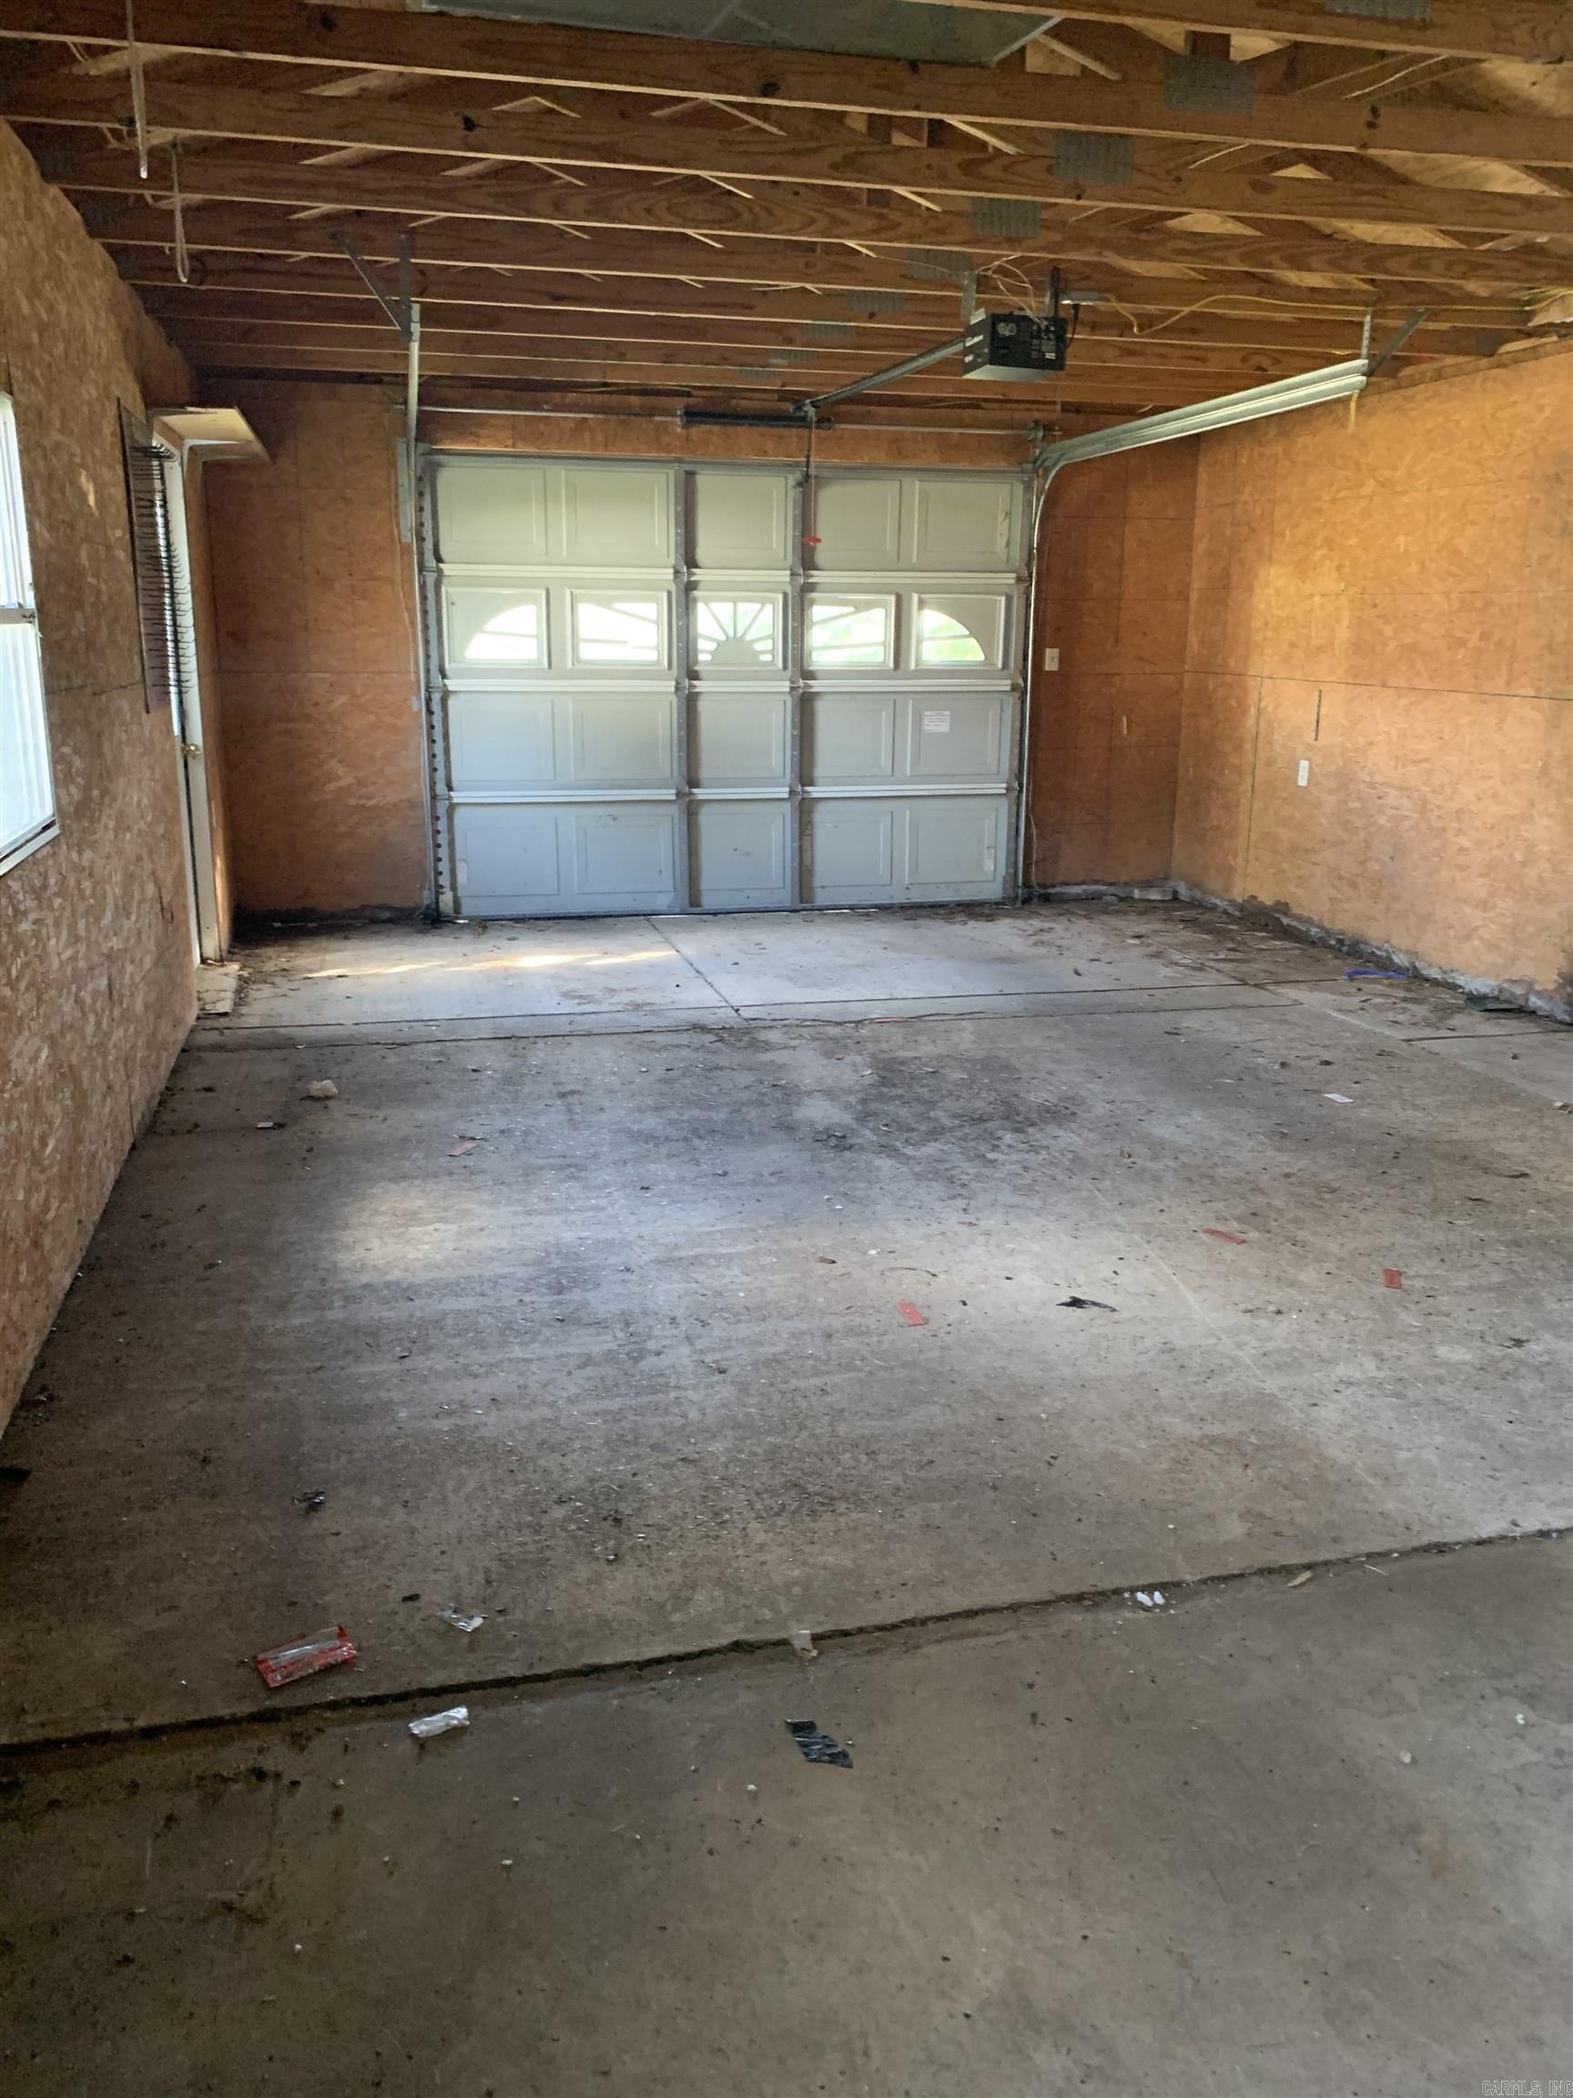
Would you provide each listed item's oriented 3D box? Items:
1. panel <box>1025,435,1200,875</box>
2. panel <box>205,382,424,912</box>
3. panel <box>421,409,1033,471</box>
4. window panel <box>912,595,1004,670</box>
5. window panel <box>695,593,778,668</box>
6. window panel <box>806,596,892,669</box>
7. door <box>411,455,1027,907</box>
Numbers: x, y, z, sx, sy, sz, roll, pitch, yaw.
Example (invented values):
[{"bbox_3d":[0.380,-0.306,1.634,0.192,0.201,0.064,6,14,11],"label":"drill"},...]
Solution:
[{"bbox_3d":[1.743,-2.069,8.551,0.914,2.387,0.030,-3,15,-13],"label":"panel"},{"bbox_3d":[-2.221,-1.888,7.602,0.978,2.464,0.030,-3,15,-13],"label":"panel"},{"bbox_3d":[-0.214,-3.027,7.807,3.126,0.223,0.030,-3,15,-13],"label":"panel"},{"bbox_3d":[0.912,-2.185,8.274,0.499,0.377,0.030,-3,15,-13],"label":"window panel"},{"bbox_3d":[-0.240,-2.120,8.002,0.473,0.378,0.030,-3,15,-13],"label":"window panel"},{"bbox_3d":[0.332,-2.151,8.138,0.475,0.374,0.030,-3,15,-13],"label":"window panel"},{"bbox_3d":[-0.219,-1.826,8.084,3.094,2.225,0.060,-3,15,-13],"label":"door"}]

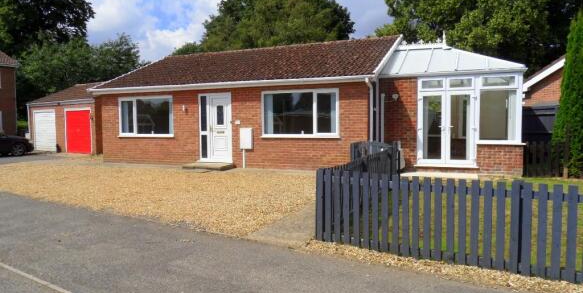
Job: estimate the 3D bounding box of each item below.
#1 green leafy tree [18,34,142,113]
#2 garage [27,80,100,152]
[{"bbox_3d":[-15.552,-4.223,30.225,8.600,7.900,8.200,-1,3,0],"label":"green leafy tree"},{"bbox_3d":[-9.689,-1.627,21.512,6.050,3.600,5.350,2,4,33],"label":"garage"}]

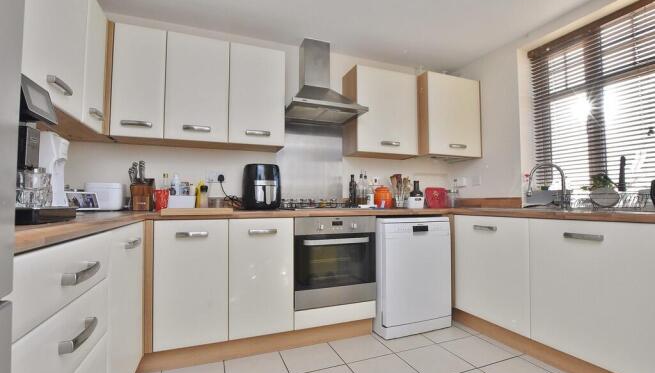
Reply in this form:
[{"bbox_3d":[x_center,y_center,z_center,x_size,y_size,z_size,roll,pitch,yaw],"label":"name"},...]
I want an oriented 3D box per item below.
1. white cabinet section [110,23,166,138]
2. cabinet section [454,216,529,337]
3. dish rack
[{"bbox_3d":[-1.261,-0.669,1.910,0.300,0.720,0.320,1,-3,-19],"label":"white cabinet section"},{"bbox_3d":[1.397,0.578,2.014,0.580,0.720,0.600,1,-3,-19],"label":"cabinet section"},{"bbox_3d":[1.655,0.075,1.601,0.270,0.107,0.320,1,-4,-19],"label":"dish rack"}]

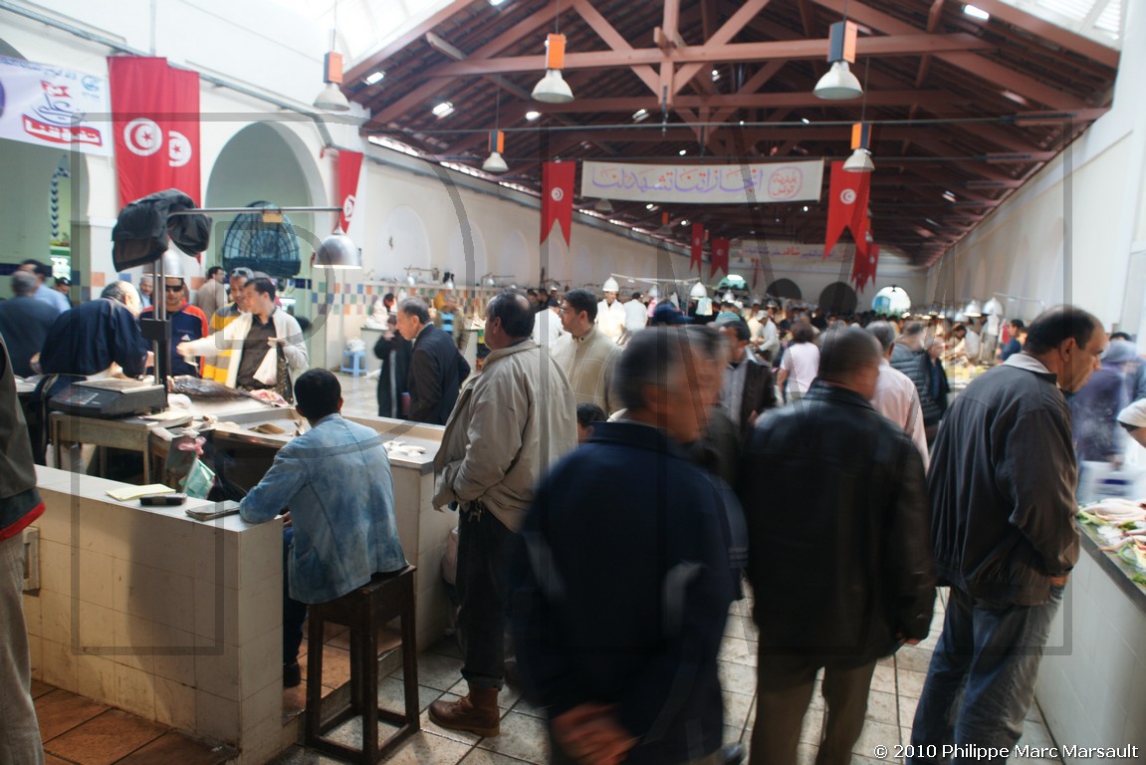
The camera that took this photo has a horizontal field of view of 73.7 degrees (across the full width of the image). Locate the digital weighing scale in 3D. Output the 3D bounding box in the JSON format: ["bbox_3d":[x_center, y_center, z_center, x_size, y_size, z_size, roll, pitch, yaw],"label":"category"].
[{"bbox_3d":[-2.231,0.077,3.678,0.350,0.120,0.390,5,7,16],"label":"digital weighing scale"}]

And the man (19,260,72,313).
[{"bbox_3d":[-4.425,-0.131,6.406,0.360,1.773,0.520,1,7,-18],"label":"man"}]

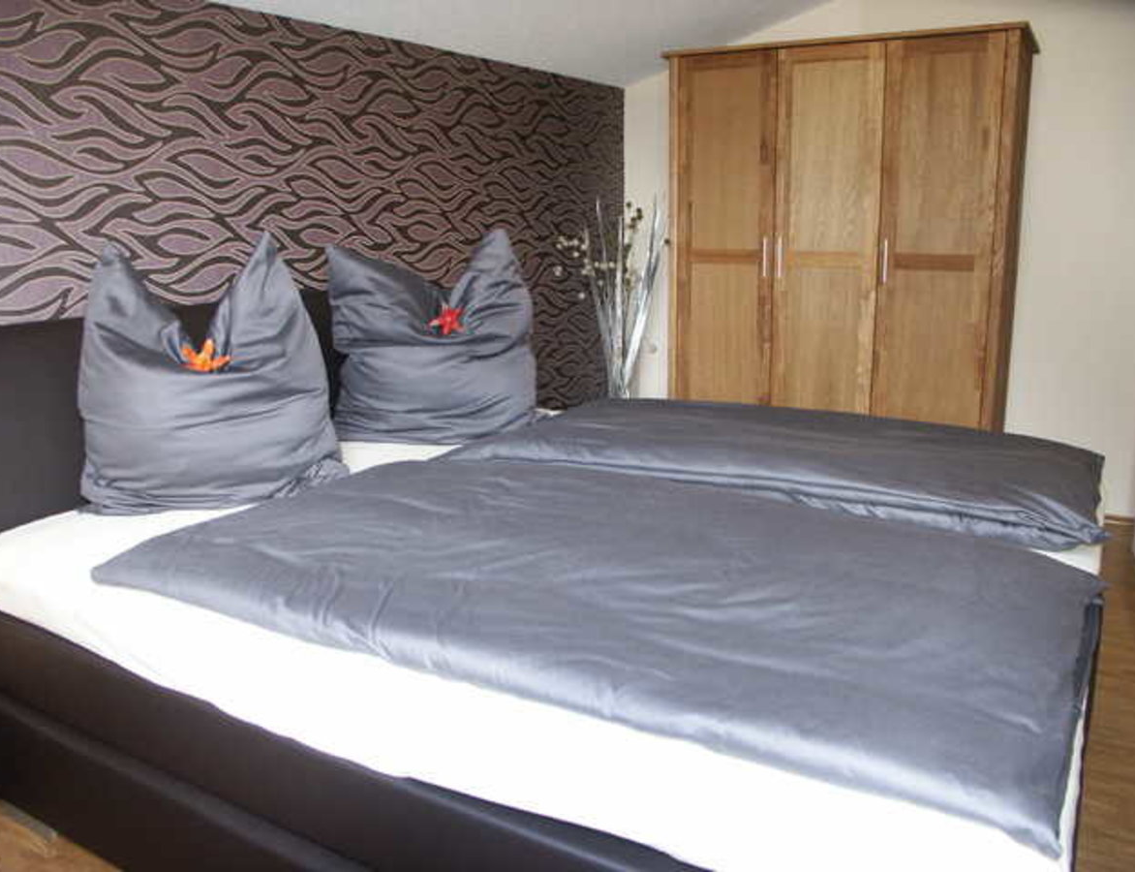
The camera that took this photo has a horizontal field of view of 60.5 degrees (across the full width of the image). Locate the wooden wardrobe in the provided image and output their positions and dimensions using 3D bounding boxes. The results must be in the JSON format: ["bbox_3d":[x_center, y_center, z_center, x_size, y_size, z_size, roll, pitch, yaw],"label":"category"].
[{"bbox_3d":[1.150,-0.644,4.103,1.420,1.940,0.570,7,15,30],"label":"wooden wardrobe"}]

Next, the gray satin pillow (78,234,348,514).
[{"bbox_3d":[-0.884,-0.170,2.385,0.610,0.640,0.310,-8,15,-31],"label":"gray satin pillow"}]

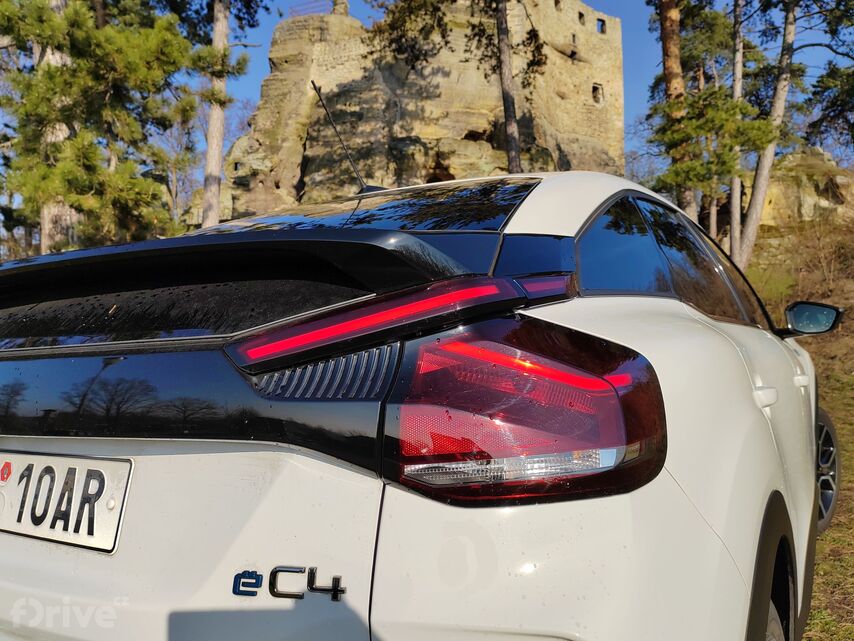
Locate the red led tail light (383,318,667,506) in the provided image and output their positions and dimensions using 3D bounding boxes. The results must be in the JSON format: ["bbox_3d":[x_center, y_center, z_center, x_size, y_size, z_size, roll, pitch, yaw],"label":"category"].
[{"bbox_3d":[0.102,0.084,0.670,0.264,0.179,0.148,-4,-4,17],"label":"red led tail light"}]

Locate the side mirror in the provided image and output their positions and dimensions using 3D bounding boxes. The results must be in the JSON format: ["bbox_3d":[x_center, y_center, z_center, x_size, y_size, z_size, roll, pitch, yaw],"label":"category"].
[{"bbox_3d":[1.562,-0.011,2.693,0.210,0.135,0.130,-5,-4,32],"label":"side mirror"}]

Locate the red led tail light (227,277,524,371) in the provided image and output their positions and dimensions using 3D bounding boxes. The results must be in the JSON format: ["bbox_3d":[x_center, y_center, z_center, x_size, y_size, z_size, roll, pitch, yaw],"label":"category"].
[{"bbox_3d":[-0.060,0.007,0.736,0.332,0.057,0.074,-10,-5,11],"label":"red led tail light"}]

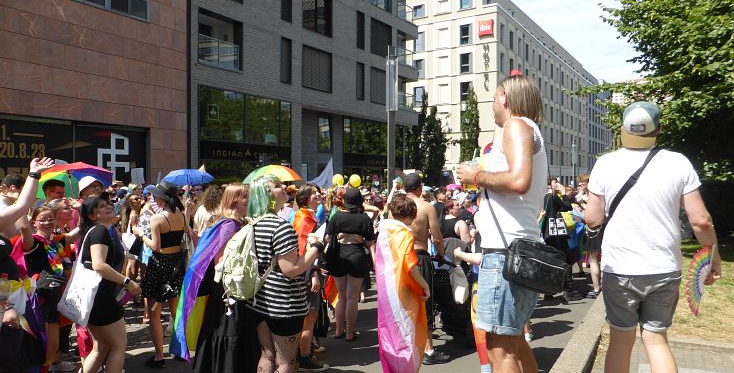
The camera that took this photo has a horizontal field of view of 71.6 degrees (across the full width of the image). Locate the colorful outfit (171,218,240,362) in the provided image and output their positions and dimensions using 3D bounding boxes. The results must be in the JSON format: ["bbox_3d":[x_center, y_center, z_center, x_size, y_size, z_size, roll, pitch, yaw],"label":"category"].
[{"bbox_3d":[-1.180,0.745,3.720,0.340,1.020,0.500,0,0,-41],"label":"colorful outfit"}]

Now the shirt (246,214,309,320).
[{"bbox_3d":[-0.570,0.503,3.240,0.320,0.650,0.430,0,0,-29],"label":"shirt"}]

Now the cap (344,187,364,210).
[{"bbox_3d":[-0.135,0.135,5.480,0.190,0.160,0.250,0,19,0],"label":"cap"}]

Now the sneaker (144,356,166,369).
[{"bbox_3d":[-1.955,1.605,4.680,0.245,0.100,0.095,0,1,24],"label":"sneaker"}]

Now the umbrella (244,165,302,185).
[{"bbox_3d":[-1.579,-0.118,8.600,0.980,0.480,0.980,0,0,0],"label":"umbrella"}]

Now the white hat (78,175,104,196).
[{"bbox_3d":[-2.462,-0.009,4.550,0.250,0.160,0.200,0,0,39],"label":"white hat"}]

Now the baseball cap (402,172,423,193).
[{"bbox_3d":[0.433,-0.052,4.850,0.180,0.160,0.250,1,9,40],"label":"baseball cap"}]

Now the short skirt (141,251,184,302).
[{"bbox_3d":[-1.895,0.845,4.750,0.340,0.455,0.390,0,1,40],"label":"short skirt"}]

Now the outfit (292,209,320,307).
[{"bbox_3d":[-0.563,0.676,4.780,0.340,0.960,0.460,0,1,-5],"label":"outfit"}]

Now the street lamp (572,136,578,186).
[{"bbox_3d":[13.070,-0.850,32.000,0.260,4.500,0.260,0,1,32],"label":"street lamp"}]

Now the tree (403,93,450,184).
[{"bbox_3d":[5.056,-3.284,44.000,3.900,9.400,3.700,0,0,0],"label":"tree"}]

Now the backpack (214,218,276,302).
[{"bbox_3d":[-0.746,0.452,3.150,0.260,0.500,0.300,0,0,-31],"label":"backpack"}]

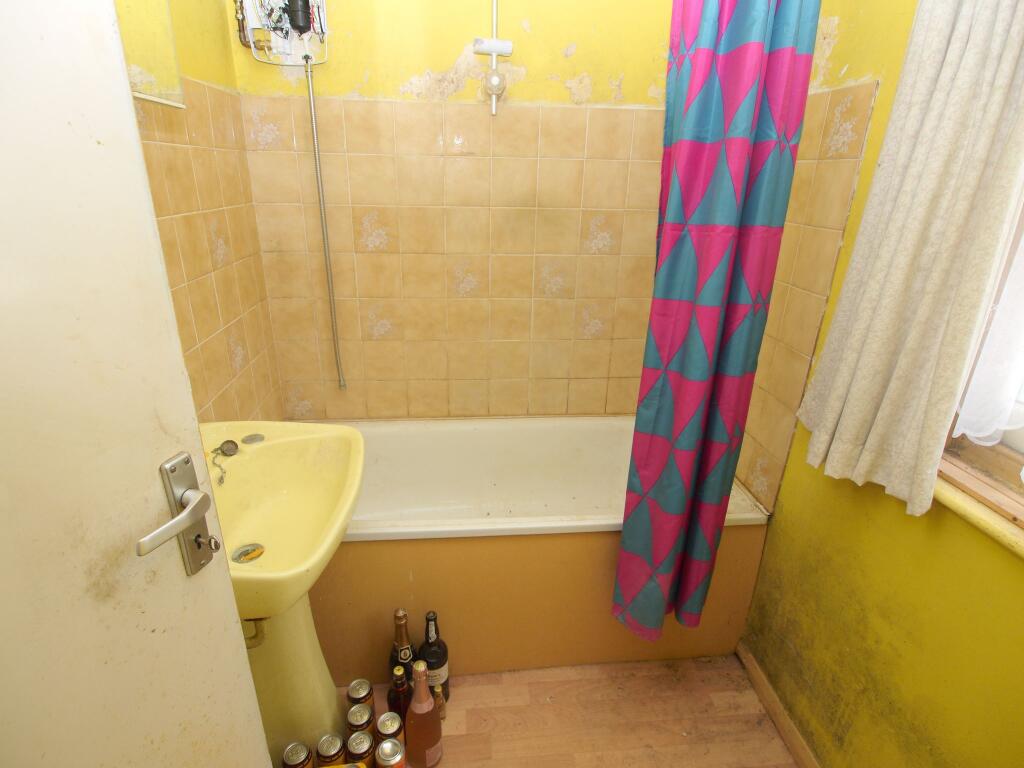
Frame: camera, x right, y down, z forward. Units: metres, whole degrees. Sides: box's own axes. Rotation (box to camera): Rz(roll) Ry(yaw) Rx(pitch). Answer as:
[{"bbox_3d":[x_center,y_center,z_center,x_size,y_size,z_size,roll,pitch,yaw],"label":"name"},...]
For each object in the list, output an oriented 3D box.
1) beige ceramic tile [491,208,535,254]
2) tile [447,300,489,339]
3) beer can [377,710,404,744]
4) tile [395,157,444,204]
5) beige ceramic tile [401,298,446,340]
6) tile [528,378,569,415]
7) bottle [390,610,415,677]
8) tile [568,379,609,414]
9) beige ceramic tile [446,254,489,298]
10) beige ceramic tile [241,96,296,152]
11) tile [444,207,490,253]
[{"bbox_3d":[0.005,-0.515,1.804,0.150,0.150,0.010,-1,21,-5],"label":"beige ceramic tile"},{"bbox_3d":[-0.153,-0.231,1.901,0.150,0.150,0.010,-1,22,-5],"label":"tile"},{"bbox_3d":[-0.300,0.897,1.319,0.066,0.163,0.066,-1,21,-5],"label":"beer can"},{"bbox_3d":[-0.294,-0.654,1.722,0.150,0.150,0.010,-1,21,-5],"label":"tile"},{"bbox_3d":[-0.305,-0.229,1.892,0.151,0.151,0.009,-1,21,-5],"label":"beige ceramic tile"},{"bbox_3d":[0.143,0.048,2.040,0.150,0.150,0.010,-1,22,-5],"label":"tile"},{"bbox_3d":[-0.297,0.748,1.468,0.085,0.312,0.085,-1,21,-5],"label":"bottle"},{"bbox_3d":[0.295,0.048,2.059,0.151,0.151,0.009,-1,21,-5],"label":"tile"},{"bbox_3d":[-0.150,-0.372,1.846,0.150,0.150,0.010,-1,21,-5],"label":"beige ceramic tile"},{"bbox_3d":[-0.745,-0.791,1.627,0.150,0.150,0.010,-1,21,-5],"label":"beige ceramic tile"},{"bbox_3d":[-0.146,-0.513,1.790,0.150,0.150,0.010,-1,21,-5],"label":"tile"}]

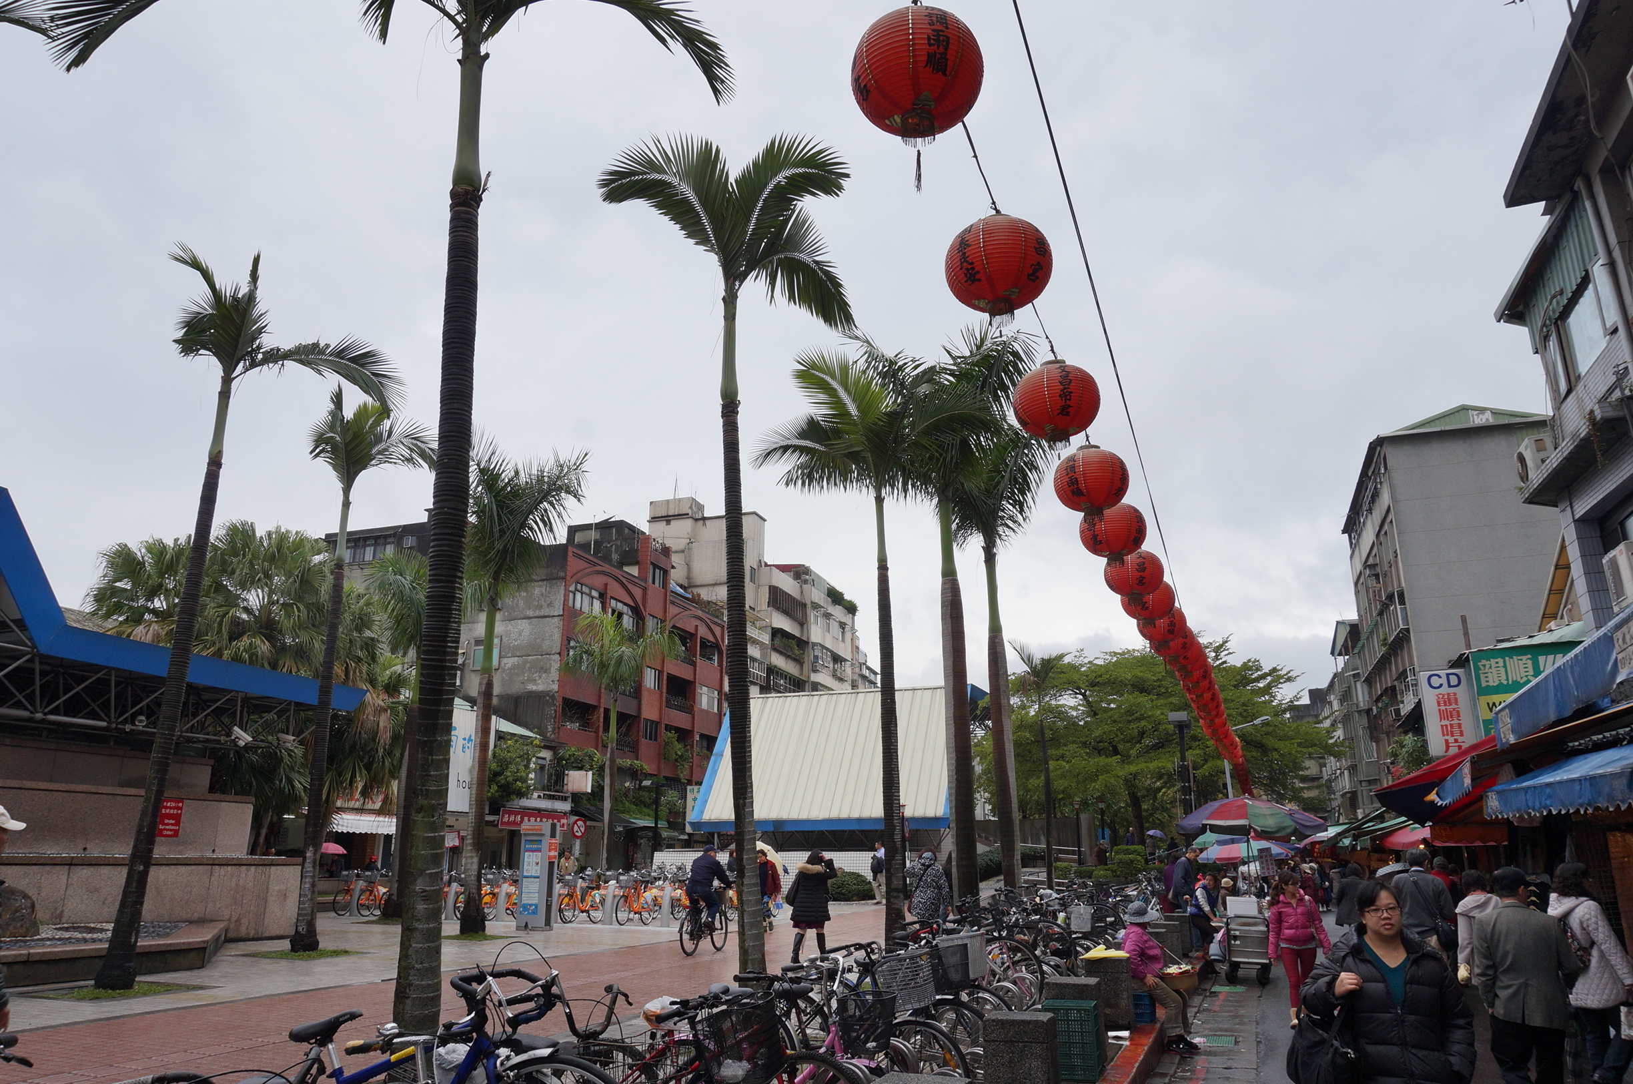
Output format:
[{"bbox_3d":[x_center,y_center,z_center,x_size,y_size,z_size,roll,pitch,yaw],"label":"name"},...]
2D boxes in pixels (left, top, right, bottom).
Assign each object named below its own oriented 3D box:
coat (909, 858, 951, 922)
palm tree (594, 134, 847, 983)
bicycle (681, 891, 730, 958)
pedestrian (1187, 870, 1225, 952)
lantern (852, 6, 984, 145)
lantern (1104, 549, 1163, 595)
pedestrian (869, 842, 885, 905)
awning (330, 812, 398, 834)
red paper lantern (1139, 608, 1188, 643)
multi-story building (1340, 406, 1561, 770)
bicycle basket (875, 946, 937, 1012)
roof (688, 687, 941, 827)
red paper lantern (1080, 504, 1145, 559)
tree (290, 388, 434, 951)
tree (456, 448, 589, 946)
[{"bbox_3d":[1.740,5.523,16.619,0.580,1.620,0.420,-1,-16,3],"label":"coat"},{"bbox_3d":[-1.252,-0.314,14.282,3.600,11.490,3.600,0,-16,0],"label":"palm tree"},{"bbox_3d":[-1.740,5.889,16.948,0.580,1.040,1.750,-6,-17,18],"label":"bicycle"},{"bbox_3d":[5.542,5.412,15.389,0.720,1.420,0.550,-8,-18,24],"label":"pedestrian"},{"bbox_3d":[0.357,-1.648,3.826,0.460,0.428,0.460,0,-16,0],"label":"lantern"},{"bbox_3d":[2.674,0.253,9.168,0.480,0.410,0.480,-6,-17,20],"label":"lantern"},{"bbox_3d":[1.848,9.611,31.572,0.450,1.740,0.520,-1,-16,5],"label":"pedestrian"},{"bbox_3d":[-19.167,11.878,46.000,1.000,0.900,4.300,-4,-17,15],"label":"awning"},{"bbox_3d":[3.525,0.855,11.040,0.480,0.410,0.480,-6,-17,20],"label":"red paper lantern"},{"bbox_3d":[28.637,5.404,47.157,7.200,18.900,14.800,-6,-17,19],"label":"multi-story building"},{"bbox_3d":[0.506,2.502,6.198,0.300,0.260,0.350,-10,-17,8],"label":"bicycle basket"},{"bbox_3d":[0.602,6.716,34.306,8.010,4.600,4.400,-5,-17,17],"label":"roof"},{"bbox_3d":[2.113,-0.077,7.743,0.460,0.405,0.460,-6,-17,20],"label":"red paper lantern"},{"bbox_3d":[-8.711,1.977,20.044,2.500,10.420,2.500,-6,-17,19],"label":"tree"},{"bbox_3d":[-7.284,2.958,24.739,3.900,11.030,3.900,0,-16,0],"label":"tree"}]

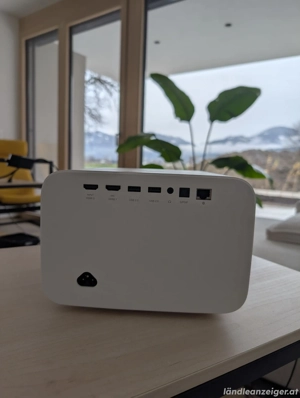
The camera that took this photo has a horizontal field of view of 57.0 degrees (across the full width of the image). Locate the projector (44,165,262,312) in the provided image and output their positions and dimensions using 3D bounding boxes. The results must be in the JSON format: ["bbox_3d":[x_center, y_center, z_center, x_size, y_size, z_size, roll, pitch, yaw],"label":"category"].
[{"bbox_3d":[-0.001,0.035,0.392,0.221,0.150,0.210,2,8,1],"label":"projector"}]

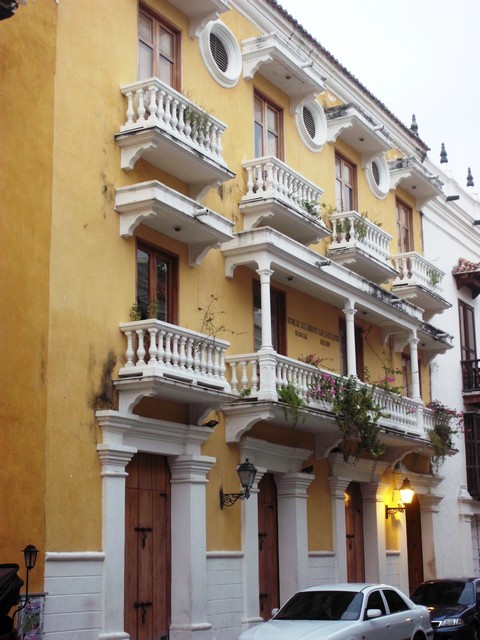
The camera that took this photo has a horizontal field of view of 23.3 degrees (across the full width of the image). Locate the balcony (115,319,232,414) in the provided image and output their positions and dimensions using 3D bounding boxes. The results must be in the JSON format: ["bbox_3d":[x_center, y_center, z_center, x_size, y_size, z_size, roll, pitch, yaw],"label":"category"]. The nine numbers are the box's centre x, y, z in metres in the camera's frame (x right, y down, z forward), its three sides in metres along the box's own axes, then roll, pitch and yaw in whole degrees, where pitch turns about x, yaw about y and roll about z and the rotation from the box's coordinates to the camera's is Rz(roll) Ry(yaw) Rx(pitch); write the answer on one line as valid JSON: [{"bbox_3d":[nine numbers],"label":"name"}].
[{"bbox_3d":[-0.944,0.882,18.372,0.721,1.339,2.659,-7,-13,27],"label":"balcony"}]

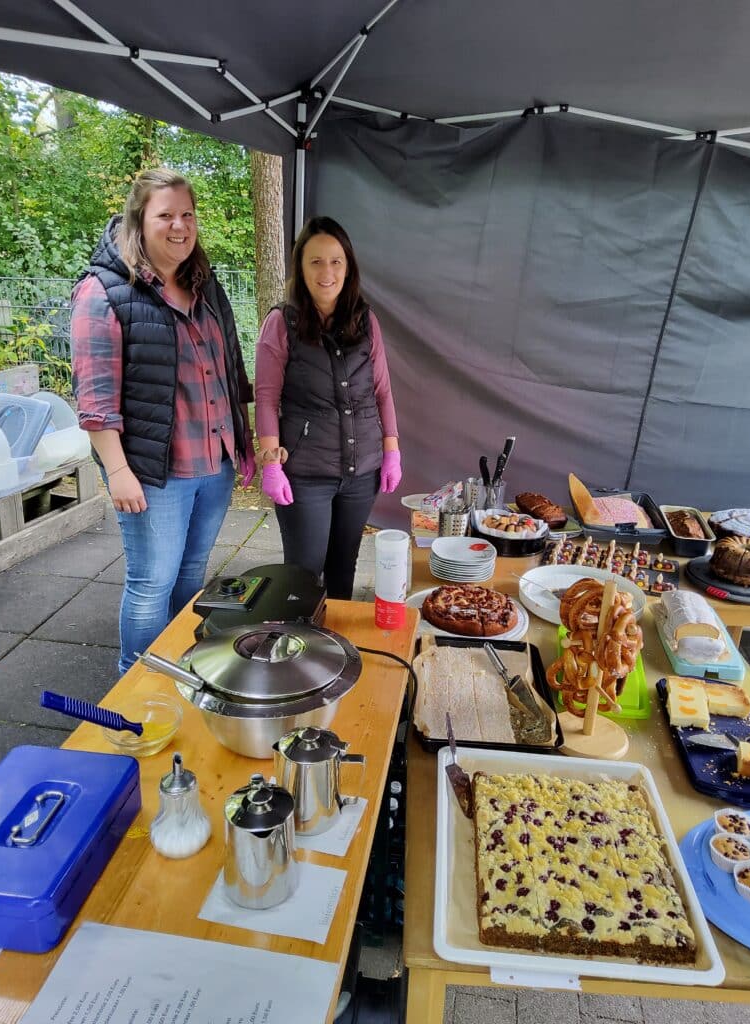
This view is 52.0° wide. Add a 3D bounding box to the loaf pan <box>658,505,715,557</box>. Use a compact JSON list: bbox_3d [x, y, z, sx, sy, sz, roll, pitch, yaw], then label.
[{"bbox_3d":[0.987,0.063,2.448,0.120,0.074,0.298,6,20,9],"label":"loaf pan"}]

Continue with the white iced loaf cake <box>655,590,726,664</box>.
[{"bbox_3d":[0.785,0.272,1.917,0.119,0.072,0.292,5,20,7],"label":"white iced loaf cake"}]

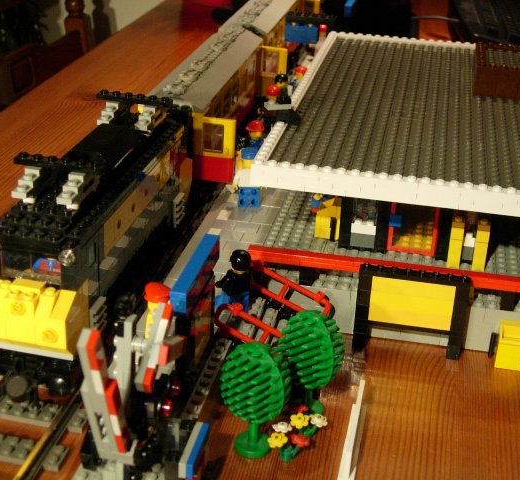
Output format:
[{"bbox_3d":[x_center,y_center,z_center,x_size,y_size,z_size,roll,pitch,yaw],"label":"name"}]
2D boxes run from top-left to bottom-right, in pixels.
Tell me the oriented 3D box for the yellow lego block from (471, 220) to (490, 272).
[{"bbox_3d":[0.141,0.003,0.601,0.008,0.033,0.008,7,25,9],"label":"yellow lego block"}]

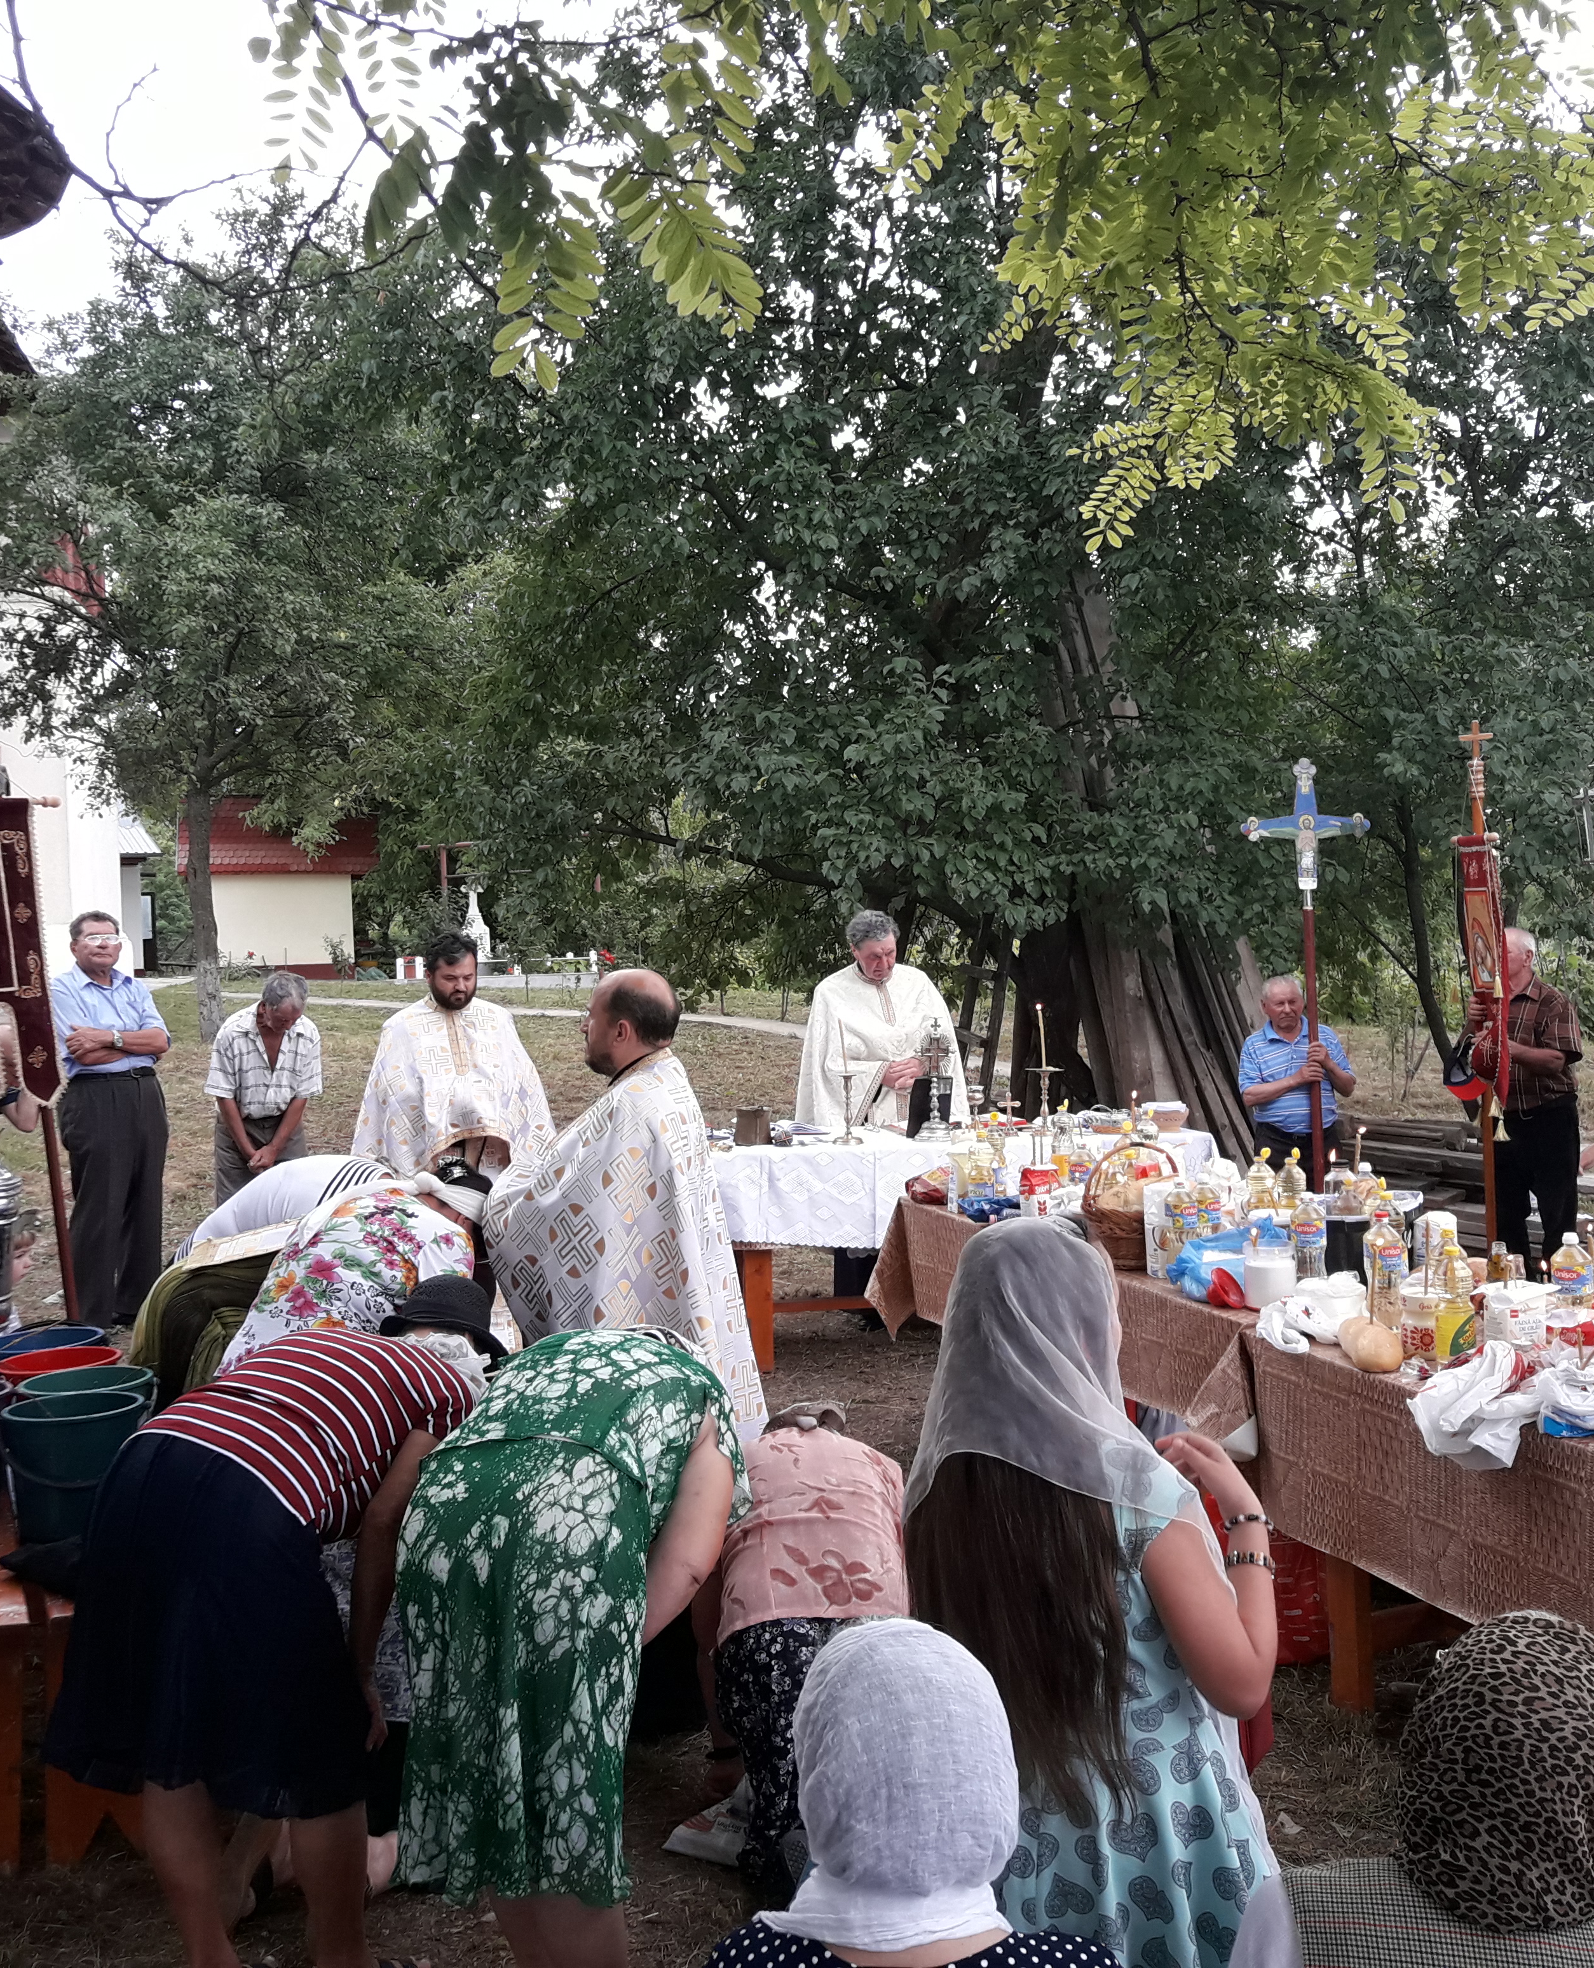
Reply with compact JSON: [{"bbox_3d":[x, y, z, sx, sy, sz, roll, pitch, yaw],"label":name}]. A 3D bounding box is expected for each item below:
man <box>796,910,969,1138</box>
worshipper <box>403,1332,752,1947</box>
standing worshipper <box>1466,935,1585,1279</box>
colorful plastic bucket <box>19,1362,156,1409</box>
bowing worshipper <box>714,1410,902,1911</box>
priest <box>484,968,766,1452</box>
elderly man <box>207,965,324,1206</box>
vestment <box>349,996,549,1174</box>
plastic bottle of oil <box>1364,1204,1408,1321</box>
[{"bbox_3d":[0.341,0.566,8.980,0.740,1.730,0.480,0,2,-9],"label":"man"},{"bbox_3d":[-0.300,1.068,3.300,0.470,1.070,0.770,0,2,18],"label":"worshipper"},{"bbox_3d":[2.686,0.613,7.800,0.400,1.680,0.470,-1,1,-30],"label":"standing worshipper"},{"bbox_3d":[-1.515,0.940,4.520,0.295,0.240,0.295,-1,1,-24],"label":"colorful plastic bucket"},{"bbox_3d":[0.030,1.230,4.165,0.460,0.720,0.900,0,2,2],"label":"bowing worshipper"},{"bbox_3d":[-0.360,0.800,4.580,0.600,1.650,0.660,0,1,13],"label":"priest"},{"bbox_3d":[-2.372,0.708,9.526,0.500,1.500,0.380,0,2,-6],"label":"elderly man"},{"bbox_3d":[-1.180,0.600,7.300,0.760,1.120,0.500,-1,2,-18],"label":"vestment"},{"bbox_3d":[1.248,0.621,4.500,0.083,0.275,0.083,0,2,12],"label":"plastic bottle of oil"}]

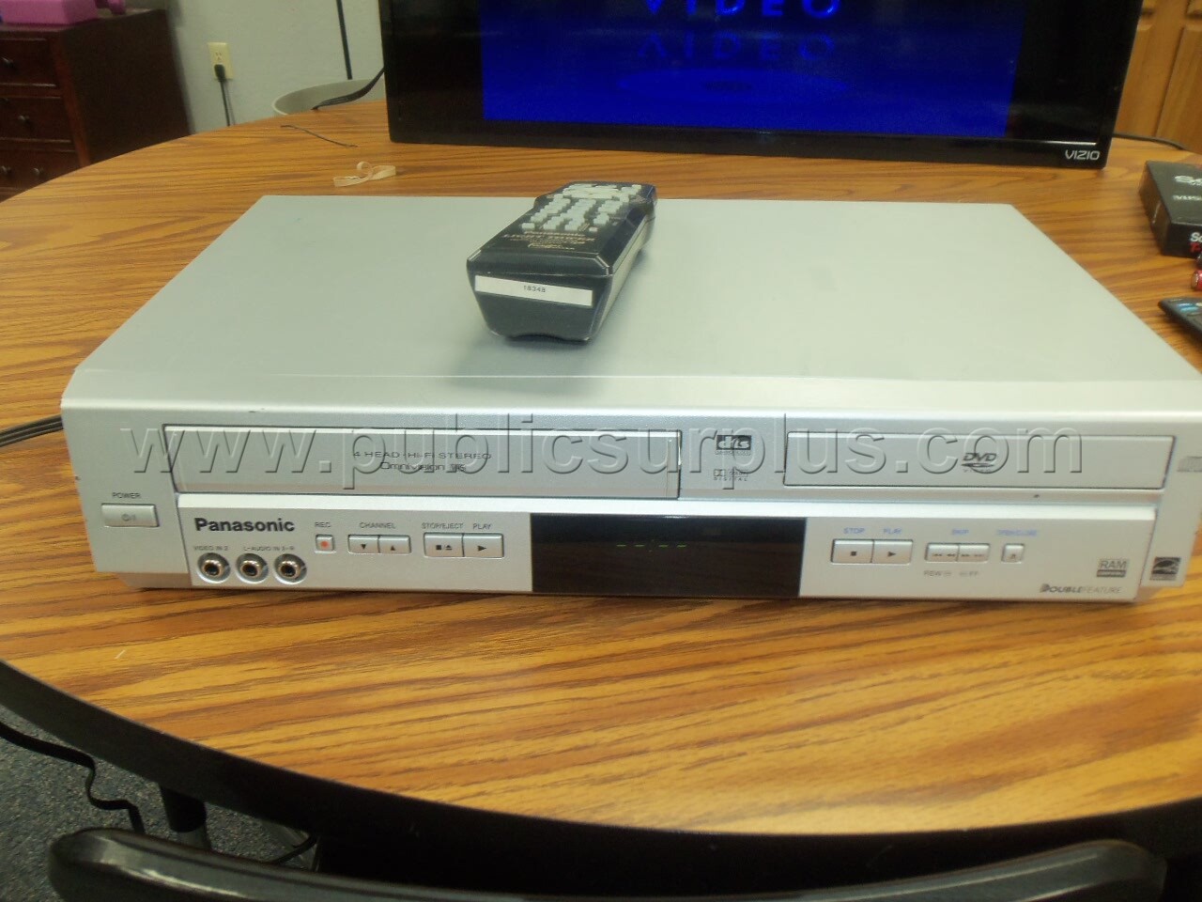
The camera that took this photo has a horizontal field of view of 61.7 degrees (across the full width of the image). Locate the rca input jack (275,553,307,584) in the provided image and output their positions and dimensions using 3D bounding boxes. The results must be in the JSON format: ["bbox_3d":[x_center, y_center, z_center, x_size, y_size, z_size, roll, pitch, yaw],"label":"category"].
[{"bbox_3d":[-0.123,0.046,0.402,0.013,0.013,0.008,1,24,1],"label":"rca input jack"}]

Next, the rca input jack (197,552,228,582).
[{"bbox_3d":[-0.154,0.045,0.403,0.013,0.013,0.008,1,24,1],"label":"rca input jack"}]

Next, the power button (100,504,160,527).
[{"bbox_3d":[-0.183,0.025,0.391,0.021,0.009,0.004,1,24,1],"label":"power button"}]

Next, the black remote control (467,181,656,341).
[{"bbox_3d":[-0.012,-0.098,0.476,0.059,0.032,0.168,5,26,8],"label":"black remote control"}]

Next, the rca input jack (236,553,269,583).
[{"bbox_3d":[-0.138,0.046,0.402,0.013,0.013,0.008,1,24,1],"label":"rca input jack"}]

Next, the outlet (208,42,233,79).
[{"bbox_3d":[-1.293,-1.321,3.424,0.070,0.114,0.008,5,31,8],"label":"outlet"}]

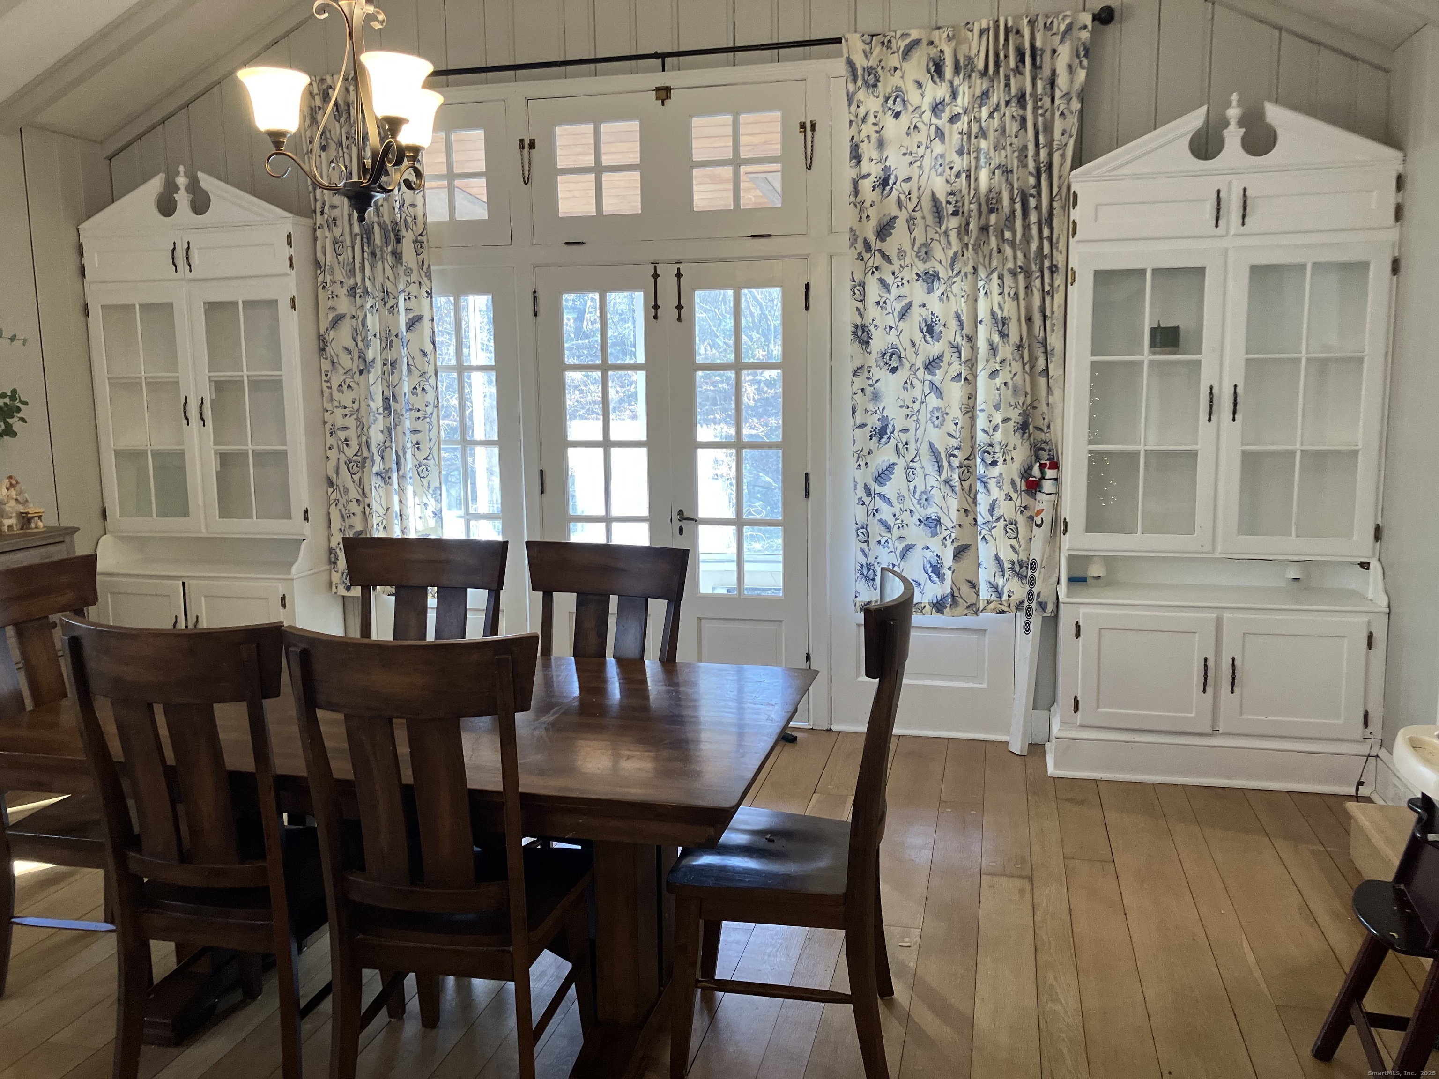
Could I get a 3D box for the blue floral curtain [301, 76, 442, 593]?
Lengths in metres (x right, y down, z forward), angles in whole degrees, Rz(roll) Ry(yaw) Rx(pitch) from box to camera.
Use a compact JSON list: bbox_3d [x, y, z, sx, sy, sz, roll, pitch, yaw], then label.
[{"bbox_3d":[-1.557,-0.898,5.307,0.650,2.350,0.110,1,9,14],"label":"blue floral curtain"}]

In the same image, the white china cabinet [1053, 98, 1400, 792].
[{"bbox_3d":[1.891,-0.345,4.427,1.150,2.530,0.410,1,9,14],"label":"white china cabinet"}]

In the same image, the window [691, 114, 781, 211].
[{"bbox_3d":[0.072,-1.592,4.910,0.394,0.402,0.035,1,9,14],"label":"window"}]

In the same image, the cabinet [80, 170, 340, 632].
[{"bbox_3d":[-2.375,-0.434,5.459,1.130,2.520,0.410,1,9,14],"label":"cabinet"}]

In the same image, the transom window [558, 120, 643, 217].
[{"bbox_3d":[-0.524,-1.606,5.054,0.386,0.398,0.035,1,9,14],"label":"transom window"}]

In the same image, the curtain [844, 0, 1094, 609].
[{"bbox_3d":[0.974,-0.840,4.695,0.900,2.360,0.110,1,9,14],"label":"curtain"}]

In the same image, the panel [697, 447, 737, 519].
[{"bbox_3d":[-0.011,-0.248,5.134,0.166,0.306,0.015,1,9,14],"label":"panel"}]

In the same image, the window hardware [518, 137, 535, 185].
[{"bbox_3d":[-0.844,-1.655,5.100,0.076,0.199,0.025,1,9,14],"label":"window hardware"}]

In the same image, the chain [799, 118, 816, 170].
[{"bbox_3d":[0.366,-1.629,4.807,0.073,0.206,0.025,1,9,14],"label":"chain"}]

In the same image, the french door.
[{"bbox_3d":[-0.204,-0.203,5.194,1.226,2.024,0.050,1,9,14],"label":"french door"}]

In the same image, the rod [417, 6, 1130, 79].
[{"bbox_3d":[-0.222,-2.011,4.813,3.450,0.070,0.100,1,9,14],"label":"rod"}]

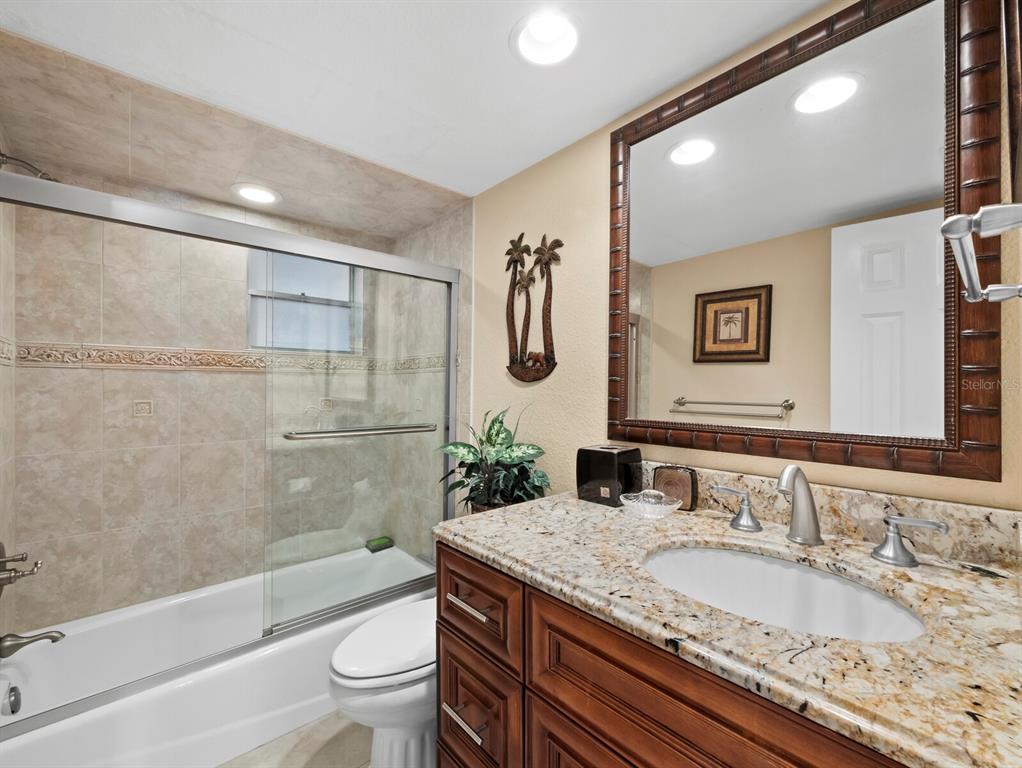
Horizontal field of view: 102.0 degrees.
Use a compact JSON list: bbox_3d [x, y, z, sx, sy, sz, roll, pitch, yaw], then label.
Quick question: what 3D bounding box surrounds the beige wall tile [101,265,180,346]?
[{"bbox_3d":[-1.598,-0.327,1.800,0.249,0.329,0.010,0,0,-40],"label":"beige wall tile"}]

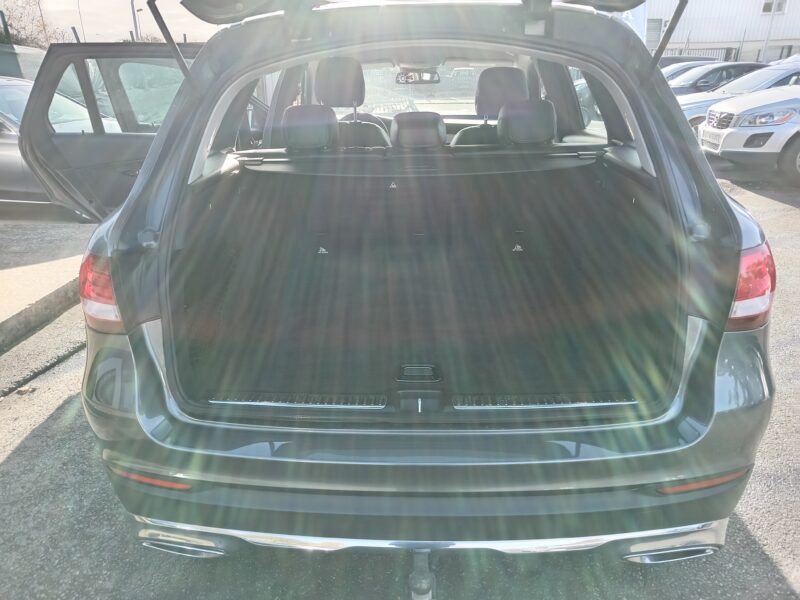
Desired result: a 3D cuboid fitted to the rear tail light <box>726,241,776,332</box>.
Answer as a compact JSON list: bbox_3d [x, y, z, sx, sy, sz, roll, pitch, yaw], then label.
[{"bbox_3d":[0.854,-0.038,1.385,0.180,0.215,0.280,0,23,2],"label":"rear tail light"}]

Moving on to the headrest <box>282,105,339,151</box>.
[{"bbox_3d":[-0.316,-0.621,2.074,0.200,0.160,0.110,0,23,2],"label":"headrest"}]

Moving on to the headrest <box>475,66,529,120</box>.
[{"bbox_3d":[0.491,-0.976,2.708,0.245,0.225,0.120,0,23,2],"label":"headrest"}]

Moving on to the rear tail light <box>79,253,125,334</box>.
[{"bbox_3d":[-0.745,-0.032,1.448,0.180,0.215,0.280,0,23,2],"label":"rear tail light"}]

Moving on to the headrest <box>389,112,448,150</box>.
[{"bbox_3d":[0.069,-0.604,2.066,0.200,0.135,0.100,0,23,2],"label":"headrest"}]

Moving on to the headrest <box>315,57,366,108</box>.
[{"bbox_3d":[-0.278,-1.034,2.756,0.245,0.225,0.120,0,23,2],"label":"headrest"}]

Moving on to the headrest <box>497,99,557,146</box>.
[{"bbox_3d":[0.459,-0.611,2.027,0.205,0.165,0.110,0,23,2],"label":"headrest"}]

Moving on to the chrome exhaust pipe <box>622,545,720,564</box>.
[{"bbox_3d":[0.673,0.622,1.474,0.235,0.065,0.110,0,23,2],"label":"chrome exhaust pipe"}]

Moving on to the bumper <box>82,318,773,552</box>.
[{"bbox_3d":[0.057,0.337,1.480,1.800,0.540,0.420,0,23,2],"label":"bumper"}]

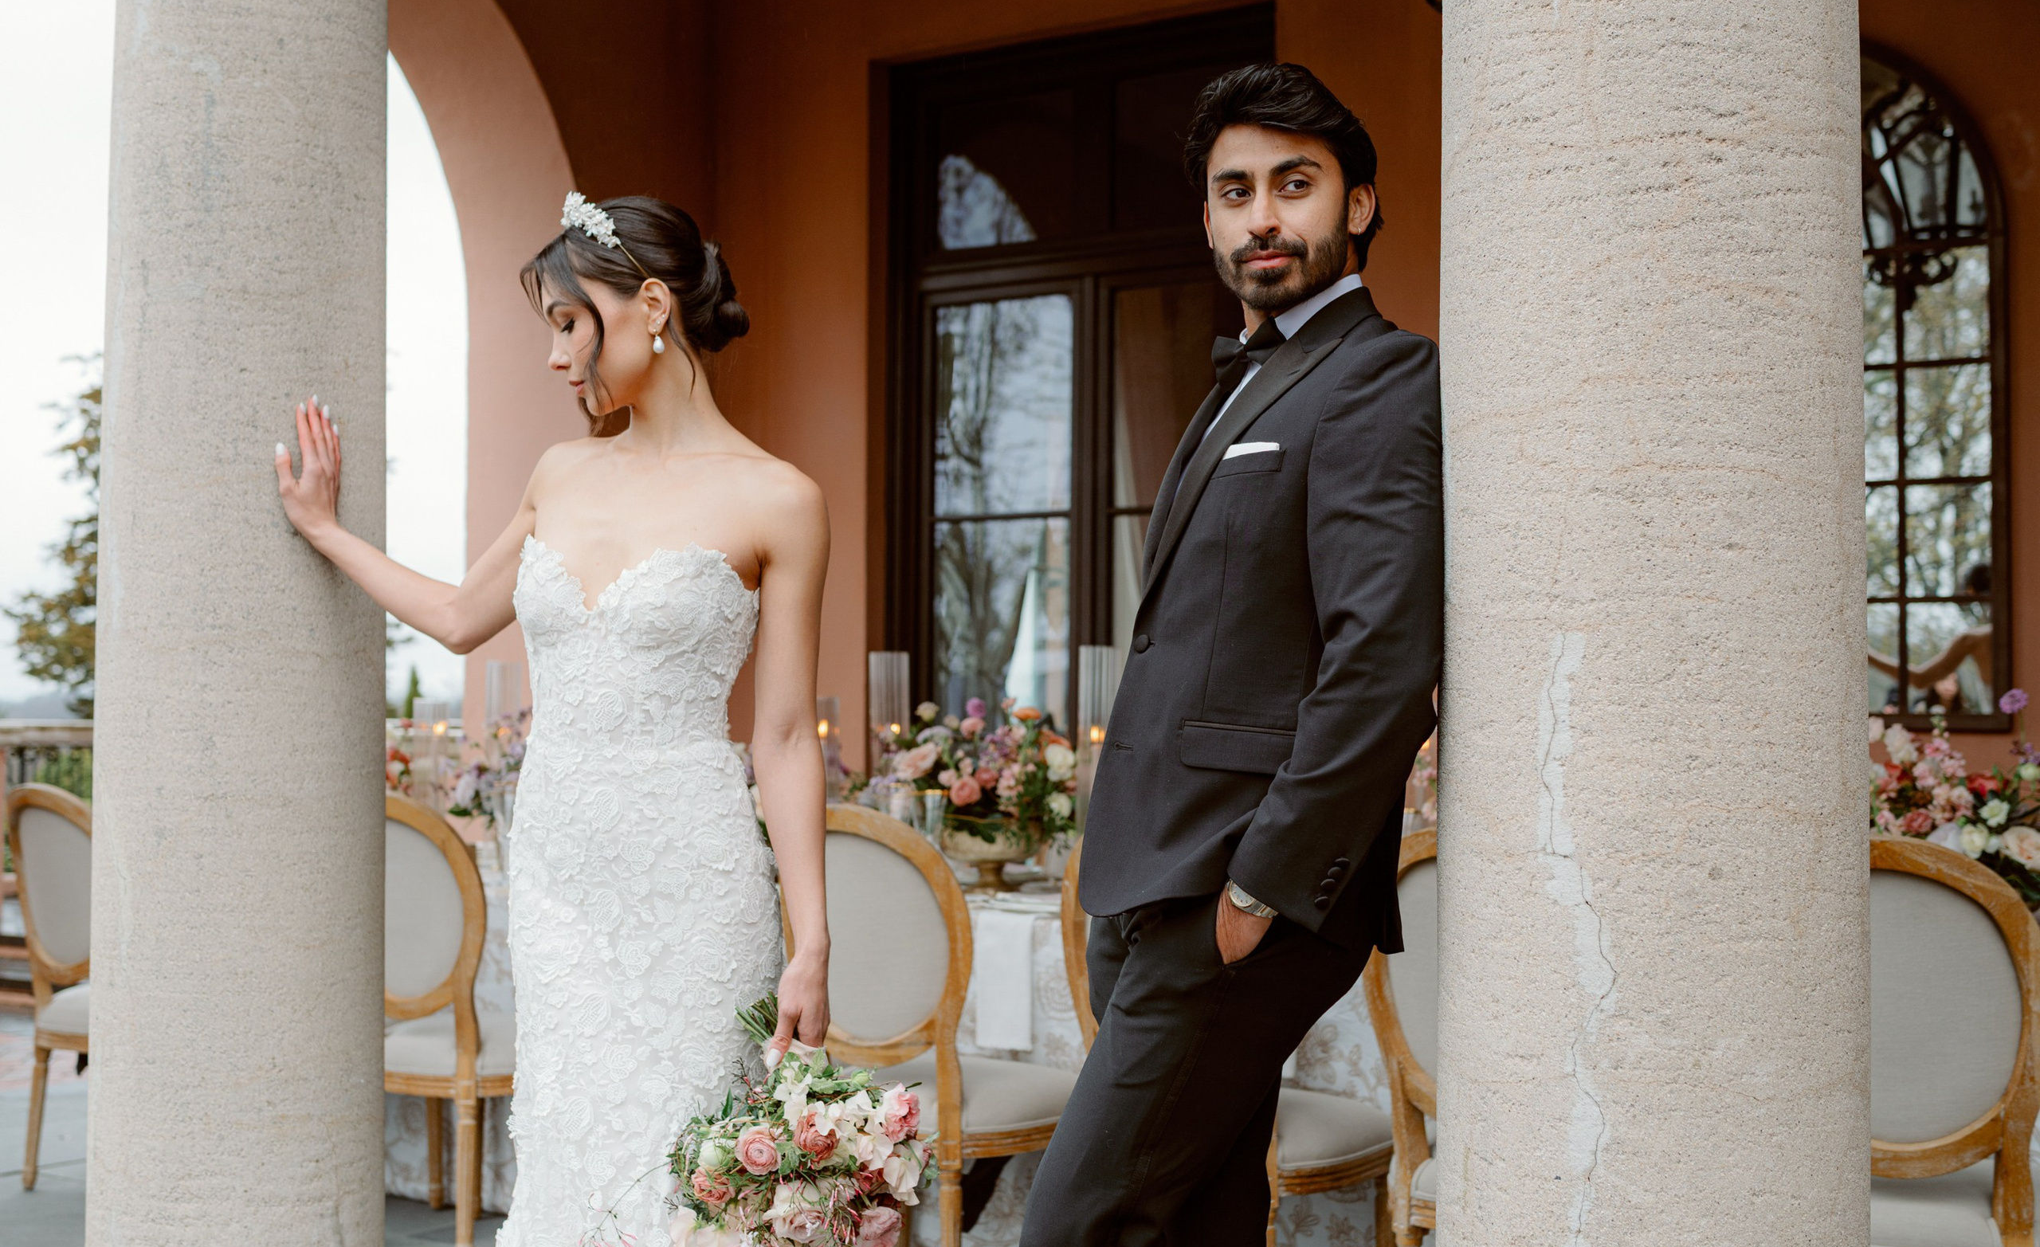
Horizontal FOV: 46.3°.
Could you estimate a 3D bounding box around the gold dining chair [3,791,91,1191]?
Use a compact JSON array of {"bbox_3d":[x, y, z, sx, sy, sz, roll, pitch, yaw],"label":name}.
[{"bbox_3d":[-2.035,0.836,5.523,0.540,0.955,0.510,2,-2,-44],"label":"gold dining chair"}]

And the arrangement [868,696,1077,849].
[{"bbox_3d":[-0.087,0.348,5.059,0.430,0.390,0.410,0,-2,0],"label":"arrangement"}]

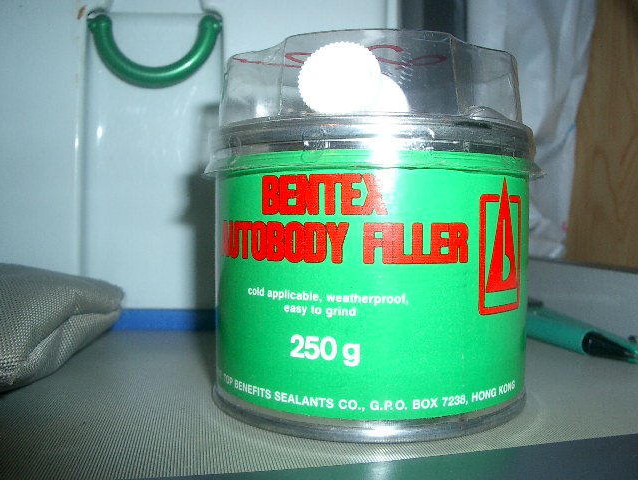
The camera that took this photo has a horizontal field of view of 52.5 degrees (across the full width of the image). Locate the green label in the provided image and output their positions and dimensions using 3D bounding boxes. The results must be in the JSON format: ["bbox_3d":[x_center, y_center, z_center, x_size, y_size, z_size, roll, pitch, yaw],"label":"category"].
[{"bbox_3d":[0.011,0.006,0.146,0.068,0.047,0.068,1,3,17],"label":"green label"}]

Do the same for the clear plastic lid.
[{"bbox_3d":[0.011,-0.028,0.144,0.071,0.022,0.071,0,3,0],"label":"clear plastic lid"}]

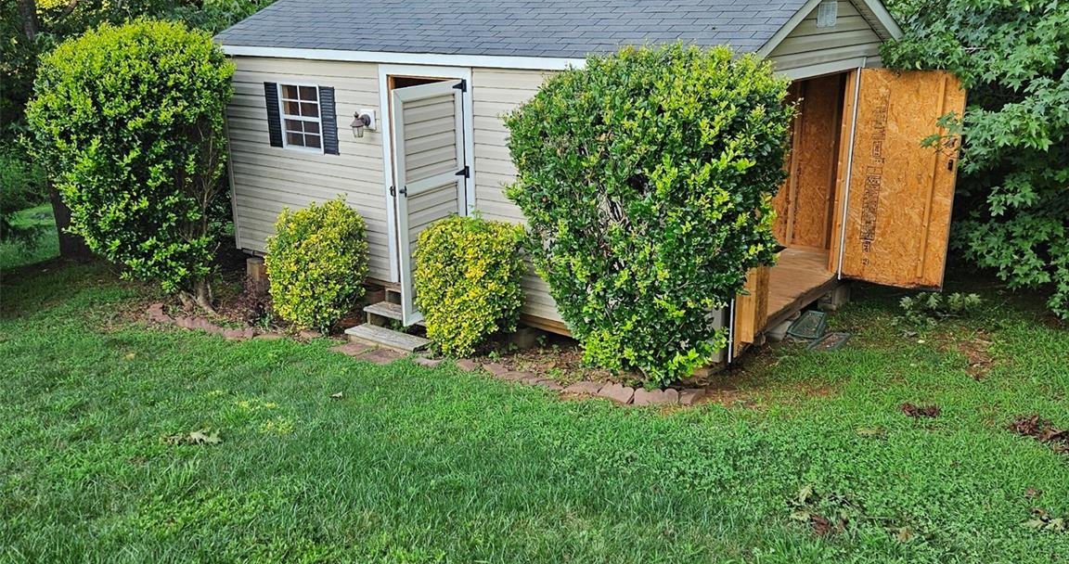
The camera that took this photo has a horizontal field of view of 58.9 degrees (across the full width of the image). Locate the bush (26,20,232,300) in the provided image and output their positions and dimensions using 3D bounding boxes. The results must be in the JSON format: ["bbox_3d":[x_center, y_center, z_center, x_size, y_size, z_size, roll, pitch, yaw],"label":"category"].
[{"bbox_3d":[-4.380,-1.280,10.480,2.270,3.050,2.100,-8,18,-22],"label":"bush"}]

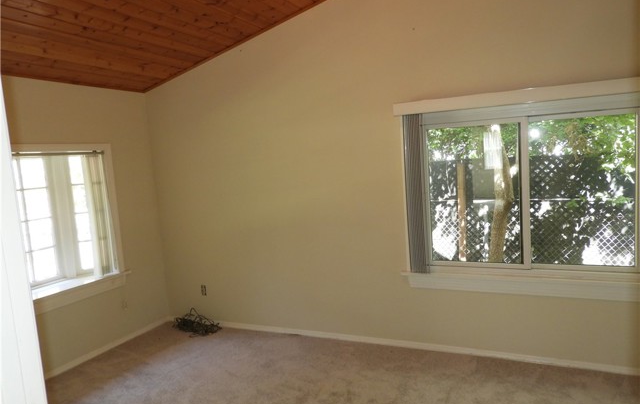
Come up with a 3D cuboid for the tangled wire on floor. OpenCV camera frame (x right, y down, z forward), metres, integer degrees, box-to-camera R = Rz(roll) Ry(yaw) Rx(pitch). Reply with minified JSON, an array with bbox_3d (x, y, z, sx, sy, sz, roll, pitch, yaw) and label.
[{"bbox_3d":[-1.195,1.156,4.234,0.450,0.140,0.220,1,8,39],"label":"tangled wire on floor"}]

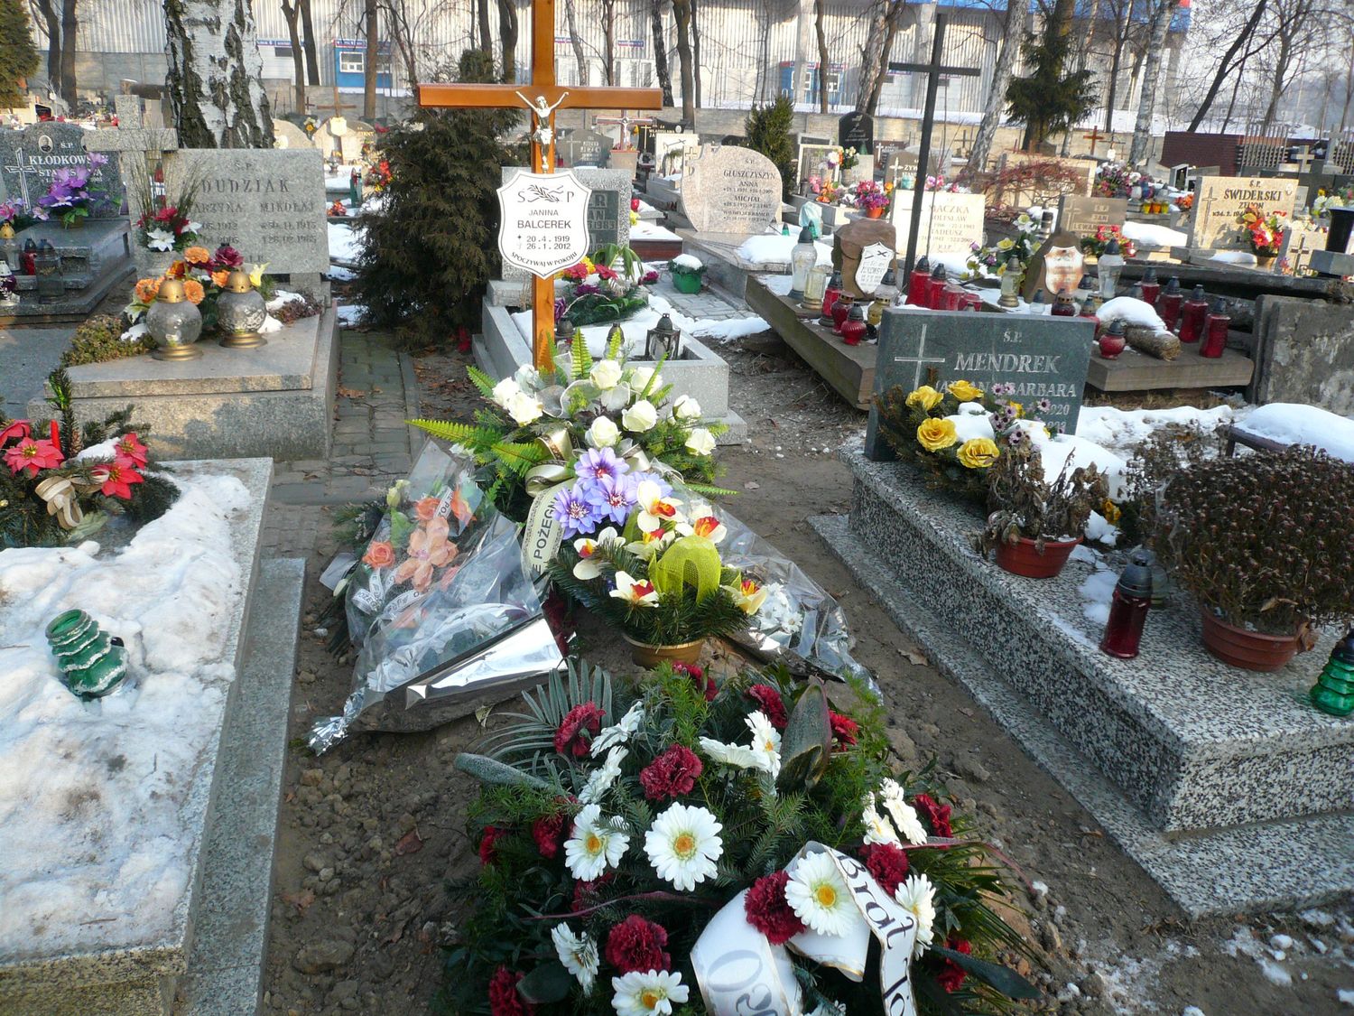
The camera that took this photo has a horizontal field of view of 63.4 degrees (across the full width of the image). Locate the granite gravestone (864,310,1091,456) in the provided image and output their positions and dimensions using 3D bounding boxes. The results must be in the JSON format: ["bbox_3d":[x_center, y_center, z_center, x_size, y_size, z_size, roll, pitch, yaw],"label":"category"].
[{"bbox_3d":[1.043,-0.407,3.764,0.736,0.502,0.066,0,21,-10],"label":"granite gravestone"}]

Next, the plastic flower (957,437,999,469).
[{"bbox_3d":[0.858,-0.157,3.124,0.112,0.080,0.075,9,23,15],"label":"plastic flower"}]

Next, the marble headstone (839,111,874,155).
[{"bbox_3d":[2.478,-5.070,15.228,0.500,0.850,0.080,-4,23,-15],"label":"marble headstone"}]

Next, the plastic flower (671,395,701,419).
[{"bbox_3d":[0.027,-0.292,3.150,0.082,0.068,0.078,-3,-3,-15],"label":"plastic flower"}]

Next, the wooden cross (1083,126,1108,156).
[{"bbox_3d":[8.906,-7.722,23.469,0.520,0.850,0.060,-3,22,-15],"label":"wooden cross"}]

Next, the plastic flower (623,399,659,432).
[{"bbox_3d":[-0.105,-0.261,3.110,0.100,0.085,0.085,2,22,-2],"label":"plastic flower"}]

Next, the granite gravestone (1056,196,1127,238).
[{"bbox_3d":[3.537,-2.449,9.410,0.613,0.422,0.085,-3,22,-15],"label":"granite gravestone"}]

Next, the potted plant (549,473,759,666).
[{"bbox_3d":[-0.065,0.144,2.741,0.460,0.370,0.360,-3,23,-15],"label":"potted plant"}]

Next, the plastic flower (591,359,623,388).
[{"bbox_3d":[-0.197,-0.377,3.082,0.086,0.082,0.080,-3,-3,-15],"label":"plastic flower"}]

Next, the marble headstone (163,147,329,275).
[{"bbox_3d":[-2.146,-1.496,5.526,0.735,0.615,0.090,-3,22,-15],"label":"marble headstone"}]

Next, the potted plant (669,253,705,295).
[{"bbox_3d":[0.066,-1.579,7.324,0.240,0.250,0.240,-4,23,-15],"label":"potted plant"}]

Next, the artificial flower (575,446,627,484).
[{"bbox_3d":[-0.183,-0.101,2.650,0.130,0.055,0.130,1,64,-4],"label":"artificial flower"}]

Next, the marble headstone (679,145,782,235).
[{"bbox_3d":[0.454,-2.694,9.252,0.878,0.712,0.100,-3,23,-15],"label":"marble headstone"}]

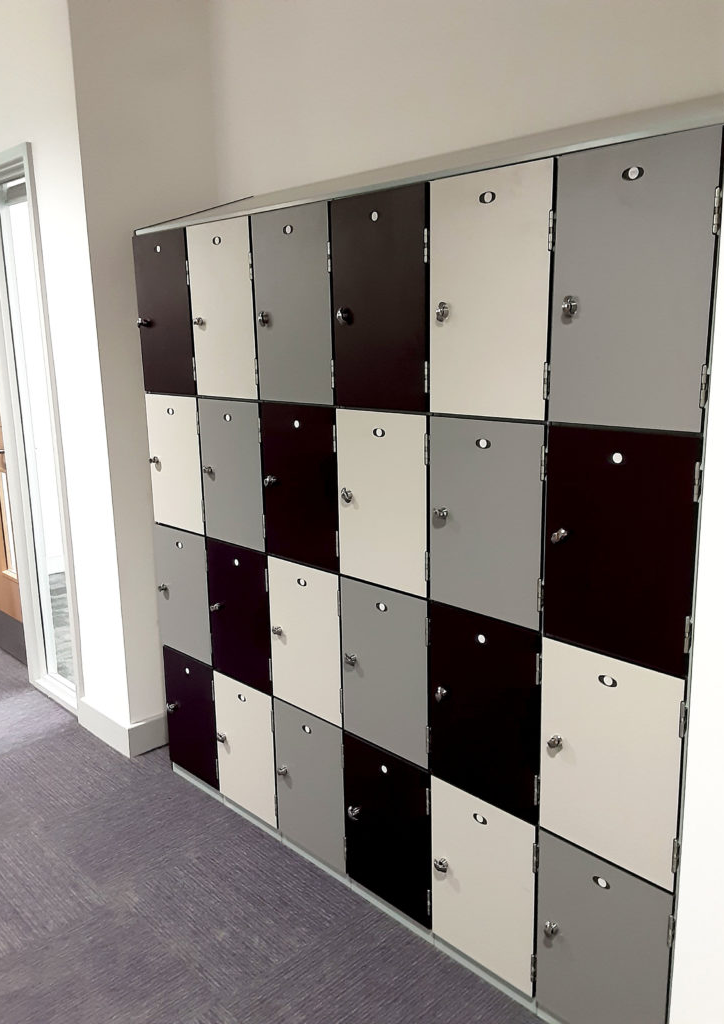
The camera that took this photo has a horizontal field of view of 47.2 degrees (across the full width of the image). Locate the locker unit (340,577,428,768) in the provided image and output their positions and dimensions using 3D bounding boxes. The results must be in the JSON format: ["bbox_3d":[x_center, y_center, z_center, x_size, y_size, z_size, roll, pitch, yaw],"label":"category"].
[{"bbox_3d":[0.204,0.358,2.170,0.430,0.425,0.298,-13,17,-42],"label":"locker unit"}]

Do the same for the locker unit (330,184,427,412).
[{"bbox_3d":[0.038,-0.462,1.836,0.040,0.466,0.292,-12,17,-42],"label":"locker unit"}]

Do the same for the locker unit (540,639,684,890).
[{"bbox_3d":[0.595,0.444,1.705,0.360,0.419,0.292,-12,17,-42],"label":"locker unit"}]

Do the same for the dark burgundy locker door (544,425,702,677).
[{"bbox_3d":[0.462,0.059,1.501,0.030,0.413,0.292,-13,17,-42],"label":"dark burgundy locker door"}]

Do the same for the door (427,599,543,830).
[{"bbox_3d":[0.269,0.429,1.812,0.025,0.421,0.292,-13,17,-42],"label":"door"}]

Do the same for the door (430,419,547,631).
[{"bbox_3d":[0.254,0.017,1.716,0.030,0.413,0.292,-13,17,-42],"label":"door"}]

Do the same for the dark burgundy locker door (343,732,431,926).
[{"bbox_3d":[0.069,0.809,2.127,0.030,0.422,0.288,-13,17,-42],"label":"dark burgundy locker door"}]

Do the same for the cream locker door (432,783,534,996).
[{"bbox_3d":[0.275,0.849,1.901,0.020,0.424,0.293,-13,17,-42],"label":"cream locker door"}]

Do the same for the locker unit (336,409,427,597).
[{"bbox_3d":[0.170,-0.053,2.045,0.360,0.414,0.292,-12,17,-42],"label":"locker unit"}]

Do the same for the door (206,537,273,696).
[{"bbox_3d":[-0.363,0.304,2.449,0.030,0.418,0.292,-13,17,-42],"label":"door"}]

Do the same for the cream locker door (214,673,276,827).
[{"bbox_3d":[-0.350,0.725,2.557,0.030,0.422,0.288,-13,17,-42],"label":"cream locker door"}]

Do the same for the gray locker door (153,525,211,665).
[{"bbox_3d":[-0.565,0.261,2.670,0.025,0.421,0.292,-13,17,-42],"label":"gray locker door"}]

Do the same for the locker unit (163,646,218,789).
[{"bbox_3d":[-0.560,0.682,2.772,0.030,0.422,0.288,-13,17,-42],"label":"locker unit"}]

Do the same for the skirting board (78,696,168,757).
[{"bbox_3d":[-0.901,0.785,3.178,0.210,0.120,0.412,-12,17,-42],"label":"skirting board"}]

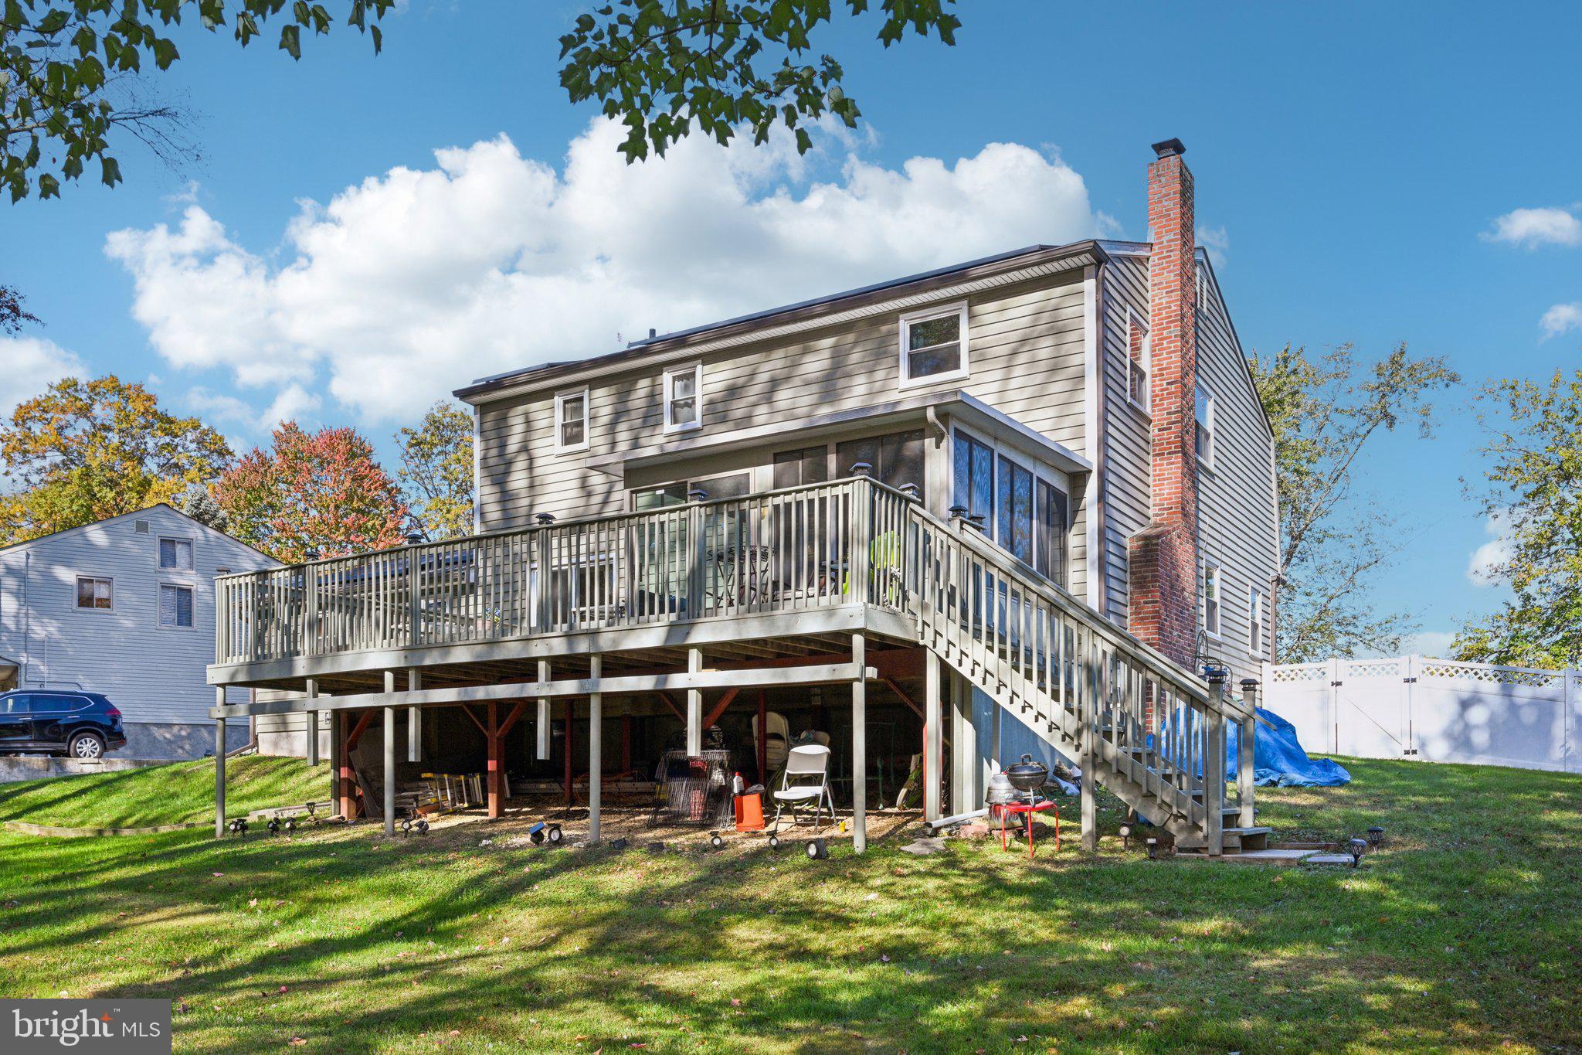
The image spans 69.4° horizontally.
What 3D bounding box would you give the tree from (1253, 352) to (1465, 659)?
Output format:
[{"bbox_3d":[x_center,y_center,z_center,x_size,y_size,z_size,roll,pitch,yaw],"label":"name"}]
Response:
[{"bbox_3d":[12.500,0.500,28.000,6.800,10.000,6.500,0,-6,0],"label":"tree"}]

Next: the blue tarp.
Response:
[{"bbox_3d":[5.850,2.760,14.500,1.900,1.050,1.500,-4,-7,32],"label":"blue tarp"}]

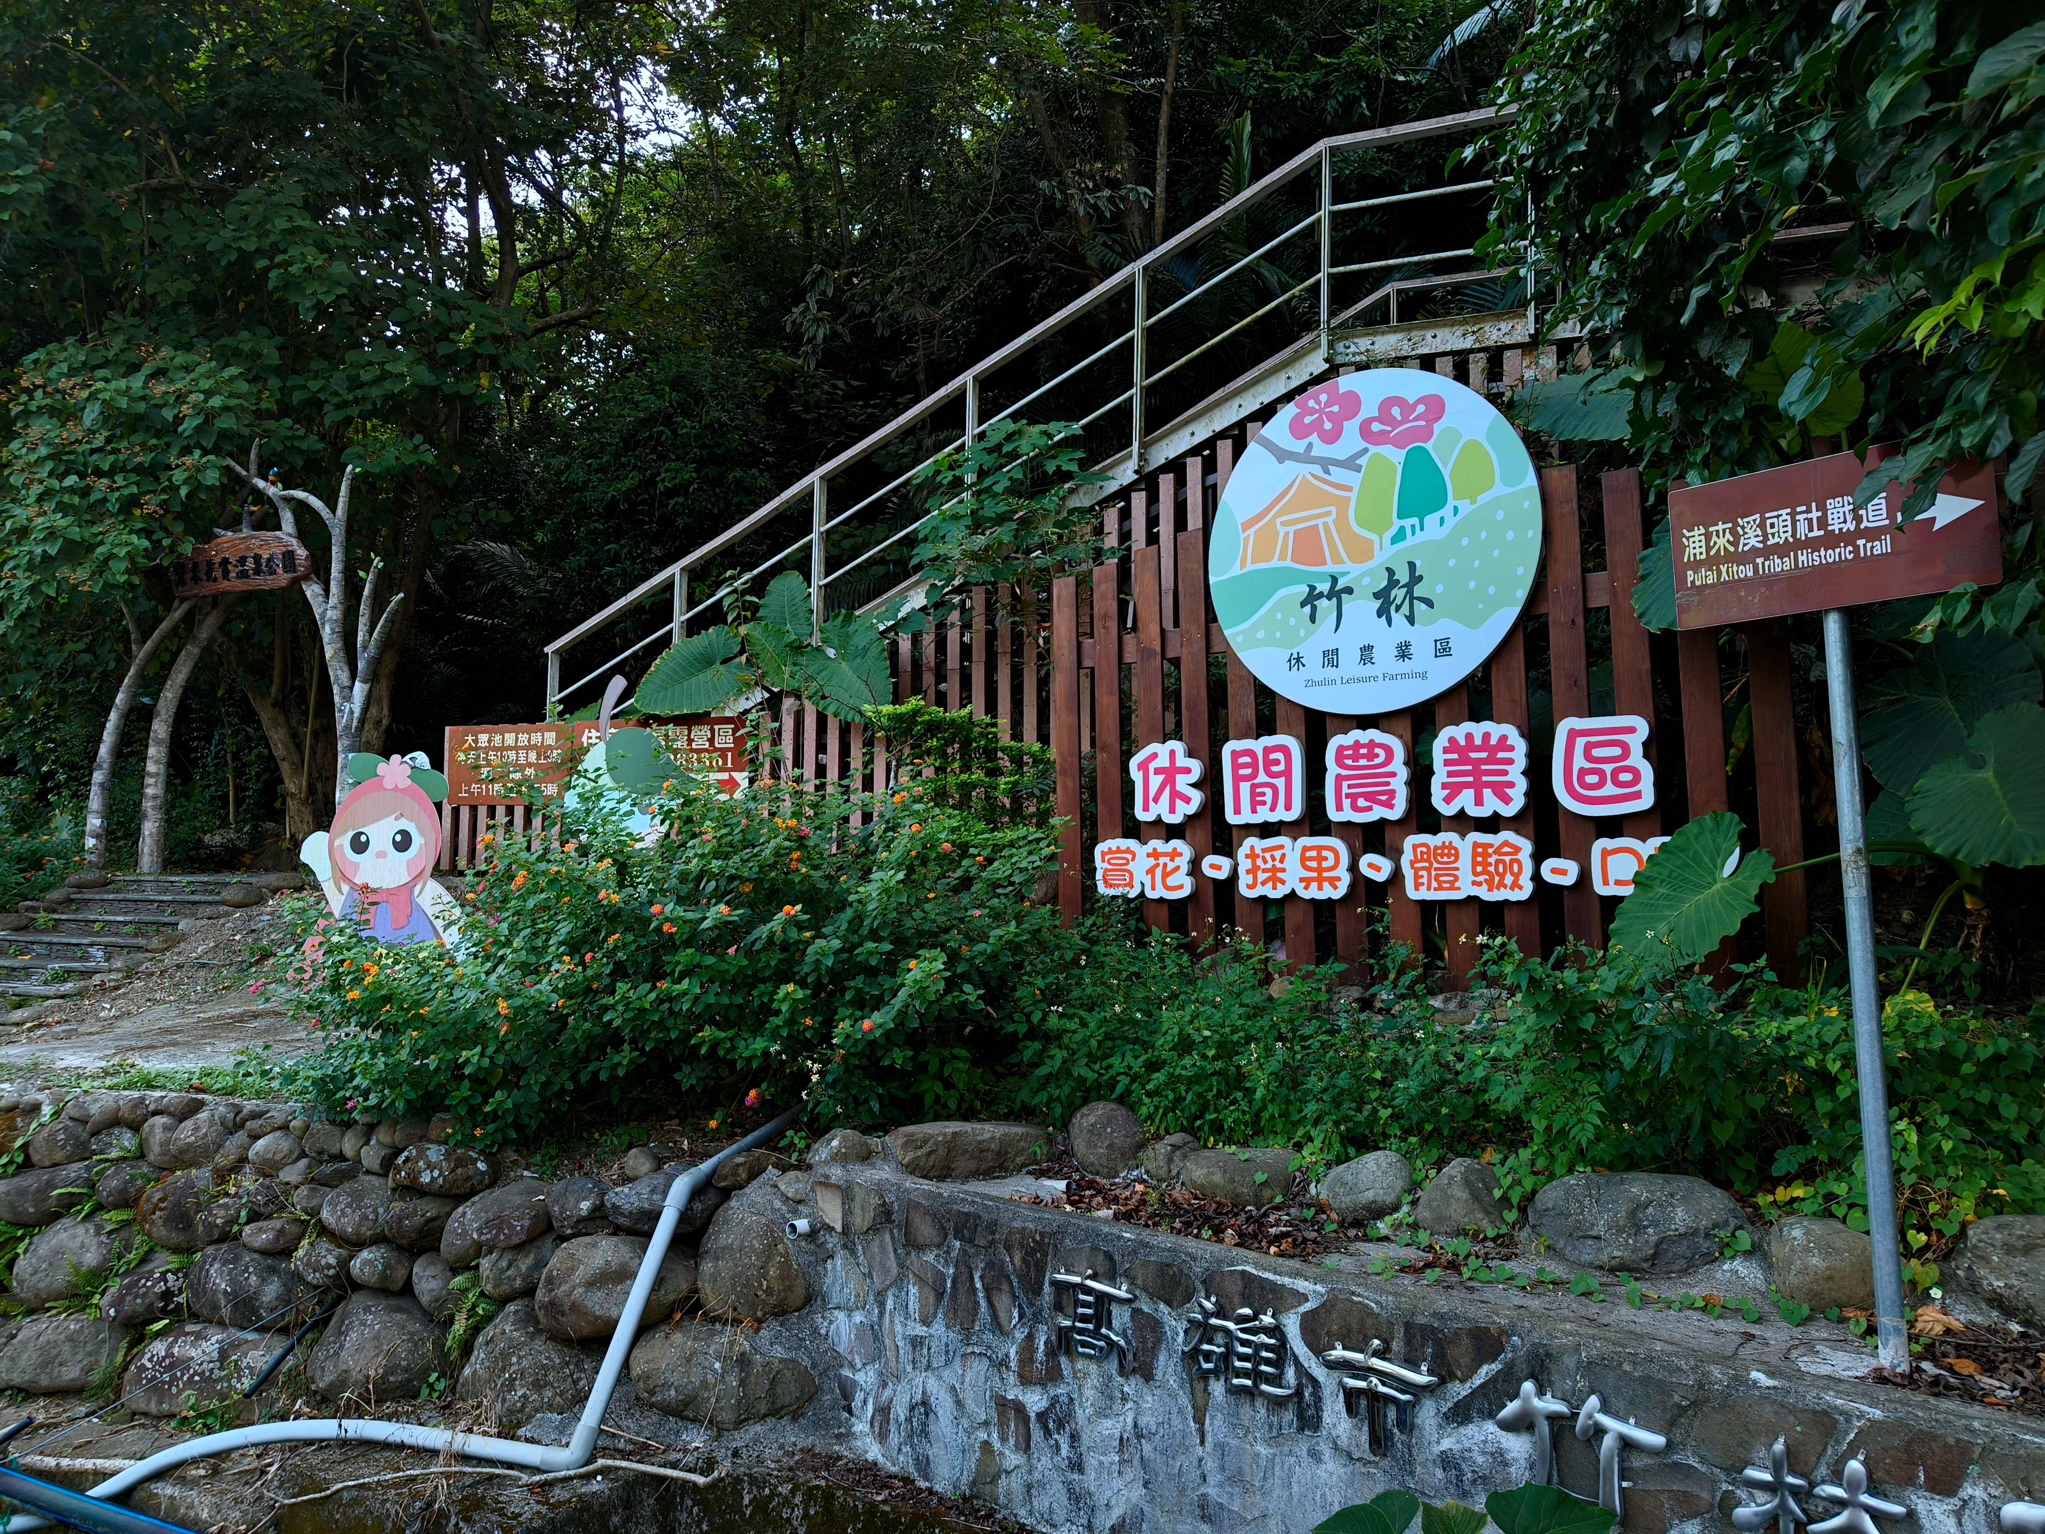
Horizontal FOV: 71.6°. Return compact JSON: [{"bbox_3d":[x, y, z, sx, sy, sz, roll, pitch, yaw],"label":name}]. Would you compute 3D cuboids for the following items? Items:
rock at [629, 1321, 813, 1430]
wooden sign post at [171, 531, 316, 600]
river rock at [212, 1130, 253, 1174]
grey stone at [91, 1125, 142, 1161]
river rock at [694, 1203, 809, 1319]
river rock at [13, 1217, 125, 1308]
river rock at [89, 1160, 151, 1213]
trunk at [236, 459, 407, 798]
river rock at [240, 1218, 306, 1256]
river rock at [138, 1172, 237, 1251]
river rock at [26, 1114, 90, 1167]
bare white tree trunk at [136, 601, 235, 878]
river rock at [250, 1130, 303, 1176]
[{"bbox_3d":[-1.185,2.397,5.594,0.720,0.398,0.450,-1,-7,9],"label":"rock"},{"bbox_3d":[-6.400,-1.641,11.600,1.392,0.470,0.100,-2,-5,19],"label":"wooden sign post"},{"bbox_3d":[-3.476,1.690,6.238,0.180,0.192,0.160,-1,-7,9],"label":"river rock"},{"bbox_3d":[-3.746,1.556,5.864,0.197,0.140,0.141,-1,-5,12],"label":"grey stone"},{"bbox_3d":[-1.004,1.838,5.277,0.411,0.419,0.353,-1,-5,12],"label":"river rock"},{"bbox_3d":[-3.931,2.043,5.853,0.429,0.356,0.332,-1,-5,12],"label":"river rock"},{"bbox_3d":[-3.959,1.839,6.219,0.260,0.232,0.220,-1,-7,9],"label":"river rock"},{"bbox_3d":[-5.341,-0.789,10.785,1.150,3.189,0.600,-2,-8,18],"label":"trunk"},{"bbox_3d":[-3.192,2.003,6.047,0.270,0.165,0.200,-1,-7,9],"label":"river rock"},{"bbox_3d":[-3.410,1.812,5.789,0.392,0.318,0.300,-1,-5,12],"label":"river rock"},{"bbox_3d":[-4.044,1.565,5.948,0.244,0.221,0.198,-1,-5,12],"label":"river rock"},{"bbox_3d":[-6.572,-0.251,11.120,0.700,2.166,0.350,-2,-8,18],"label":"bare white tree trunk"},{"bbox_3d":[-3.011,1.552,5.716,0.213,0.168,0.161,-1,-5,12],"label":"river rock"}]

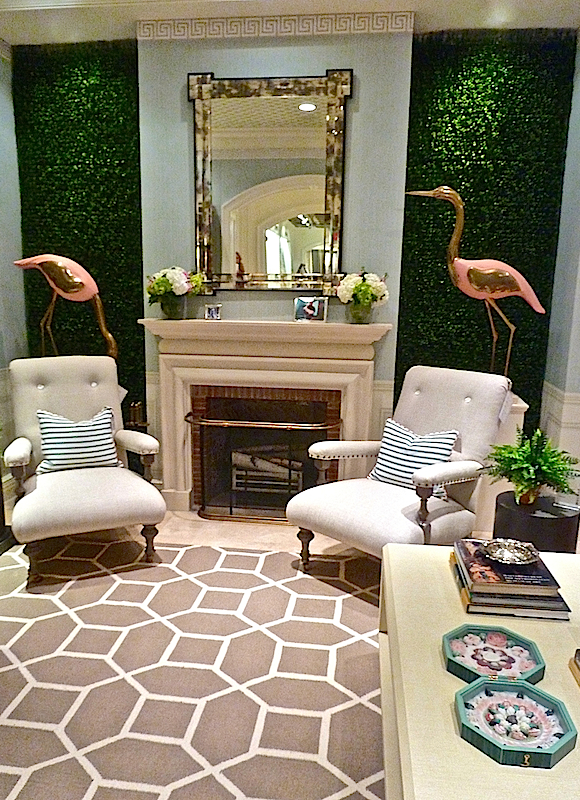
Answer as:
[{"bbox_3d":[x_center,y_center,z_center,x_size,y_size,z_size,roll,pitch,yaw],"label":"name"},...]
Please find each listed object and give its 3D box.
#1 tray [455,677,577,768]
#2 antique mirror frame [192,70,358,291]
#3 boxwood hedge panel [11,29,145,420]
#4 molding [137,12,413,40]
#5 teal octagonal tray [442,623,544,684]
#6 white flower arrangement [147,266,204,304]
[{"bbox_3d":[0.426,0.610,1.102,0.203,0.030,0.194,2,10,7],"label":"tray"},{"bbox_3d":[-0.142,-1.388,3.781,1.045,1.392,0.058,2,10,6],"label":"antique mirror frame"},{"bbox_3d":[-1.376,-0.869,4.003,0.974,2.927,0.068,2,10,6],"label":"boxwood hedge panel"},{"bbox_3d":[-0.102,-2.159,3.318,1.602,0.104,0.036,2,10,6],"label":"molding"},{"bbox_3d":[0.456,0.576,1.301,0.204,0.029,0.197,2,10,7],"label":"teal octagonal tray"},{"bbox_3d":[-0.756,-0.758,3.836,0.371,0.244,0.281,2,10,6],"label":"white flower arrangement"}]

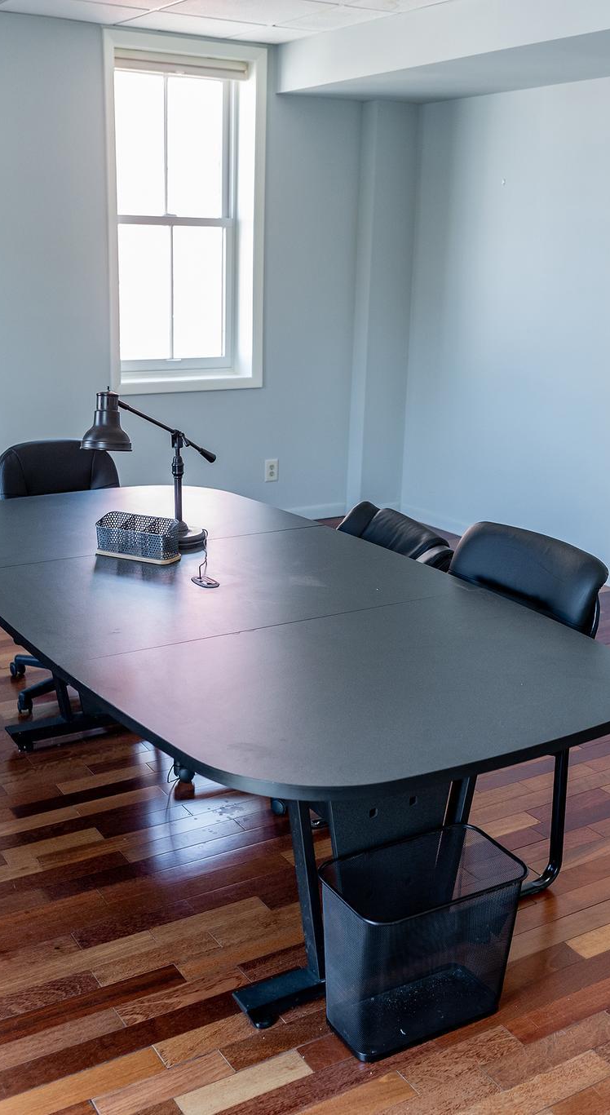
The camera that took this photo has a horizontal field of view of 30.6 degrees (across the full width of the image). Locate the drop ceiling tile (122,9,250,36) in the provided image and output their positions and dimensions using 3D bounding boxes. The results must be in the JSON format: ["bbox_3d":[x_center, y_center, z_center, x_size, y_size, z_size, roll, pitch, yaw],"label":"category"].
[{"bbox_3d":[-0.548,-2.603,5.431,0.601,0.020,0.451,-8,18,-31],"label":"drop ceiling tile"}]

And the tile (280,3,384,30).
[{"bbox_3d":[0.126,-2.527,5.217,0.295,0.020,0.620,-8,18,-31],"label":"tile"}]

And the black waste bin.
[{"bbox_3d":[0.249,0.830,2.388,0.432,0.352,0.272,-8,18,-31],"label":"black waste bin"}]

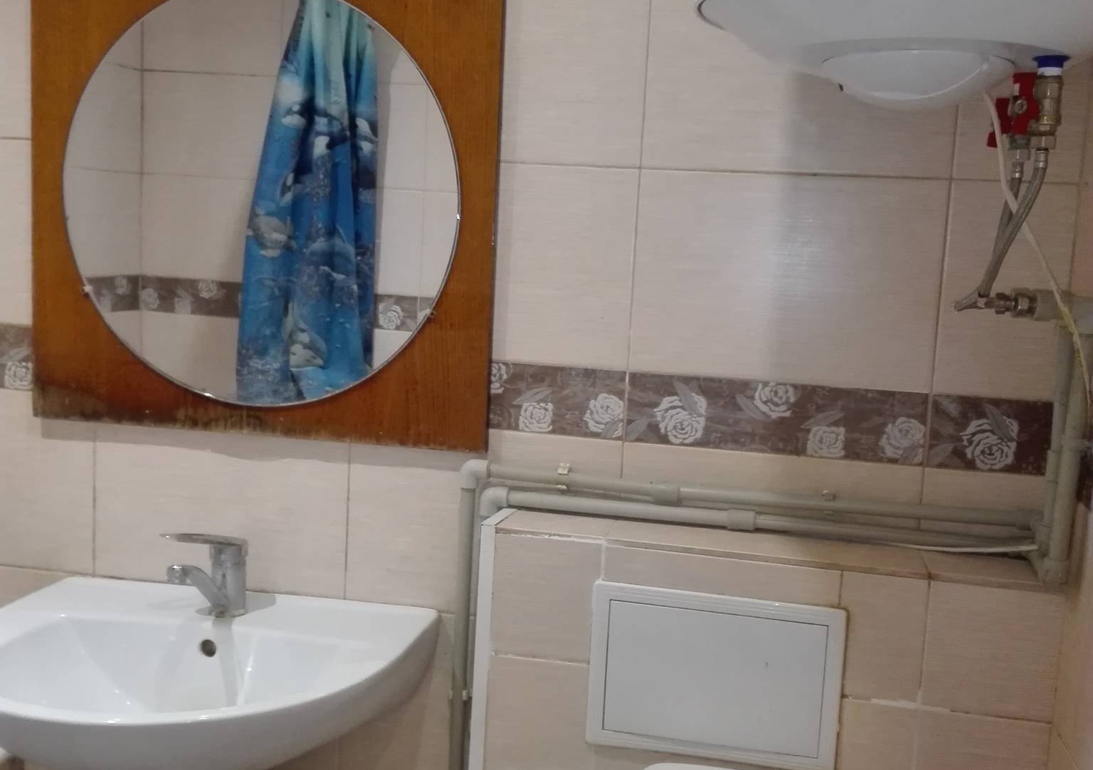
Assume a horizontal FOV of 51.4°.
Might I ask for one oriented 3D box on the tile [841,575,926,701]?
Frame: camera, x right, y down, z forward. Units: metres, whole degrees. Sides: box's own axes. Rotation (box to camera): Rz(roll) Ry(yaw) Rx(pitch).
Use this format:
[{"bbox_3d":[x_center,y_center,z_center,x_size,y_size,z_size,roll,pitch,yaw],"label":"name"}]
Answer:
[{"bbox_3d":[0.416,0.313,1.411,0.099,0.158,0.009,4,7,10],"label":"tile"}]

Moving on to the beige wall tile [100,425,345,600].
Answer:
[{"bbox_3d":[-0.491,0.170,1.710,0.400,0.276,0.010,4,7,10],"label":"beige wall tile"}]

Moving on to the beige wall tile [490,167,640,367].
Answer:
[{"bbox_3d":[-0.076,-0.171,1.592,0.399,0.276,0.009,4,7,10],"label":"beige wall tile"}]

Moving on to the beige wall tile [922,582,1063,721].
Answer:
[{"bbox_3d":[0.535,0.318,1.369,0.152,0.156,0.010,4,7,10],"label":"beige wall tile"}]

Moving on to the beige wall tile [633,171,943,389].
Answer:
[{"bbox_3d":[0.319,-0.142,1.523,0.399,0.276,0.009,4,7,10],"label":"beige wall tile"}]

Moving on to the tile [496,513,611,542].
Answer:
[{"bbox_3d":[0.017,0.196,1.539,0.140,0.009,0.141,4,7,10],"label":"tile"}]

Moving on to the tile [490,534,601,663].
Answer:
[{"bbox_3d":[-0.002,0.274,1.465,0.136,0.157,0.010,4,7,10],"label":"tile"}]

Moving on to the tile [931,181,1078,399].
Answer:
[{"bbox_3d":[0.593,-0.121,1.474,0.153,0.276,0.009,4,7,10],"label":"tile"}]

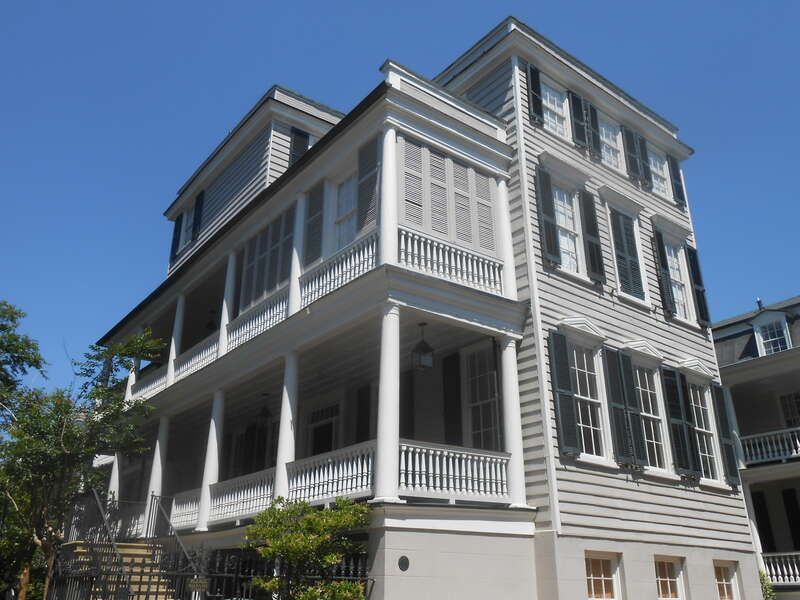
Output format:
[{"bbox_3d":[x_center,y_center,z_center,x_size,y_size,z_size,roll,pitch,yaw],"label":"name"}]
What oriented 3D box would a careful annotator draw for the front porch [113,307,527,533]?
[{"bbox_3d":[-3.219,4.012,16.347,3.255,3.255,13.923,17,-29,-34],"label":"front porch"}]

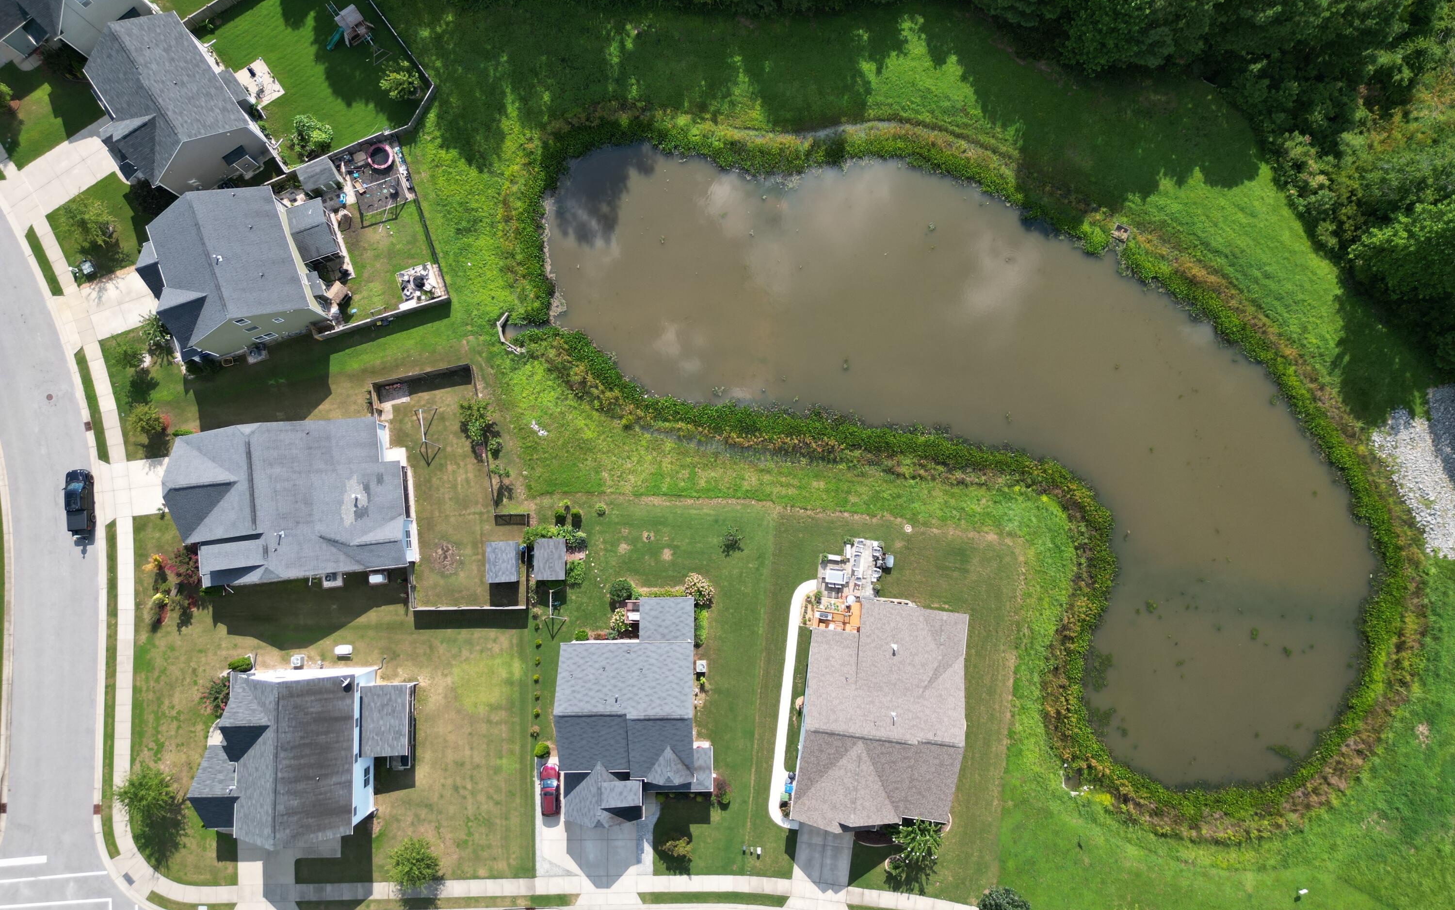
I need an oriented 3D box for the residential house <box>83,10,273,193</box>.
[{"bbox_3d":[-52.696,-32.398,94.629,13.300,9.200,13.200,-33,86,-3],"label":"residential house"}]

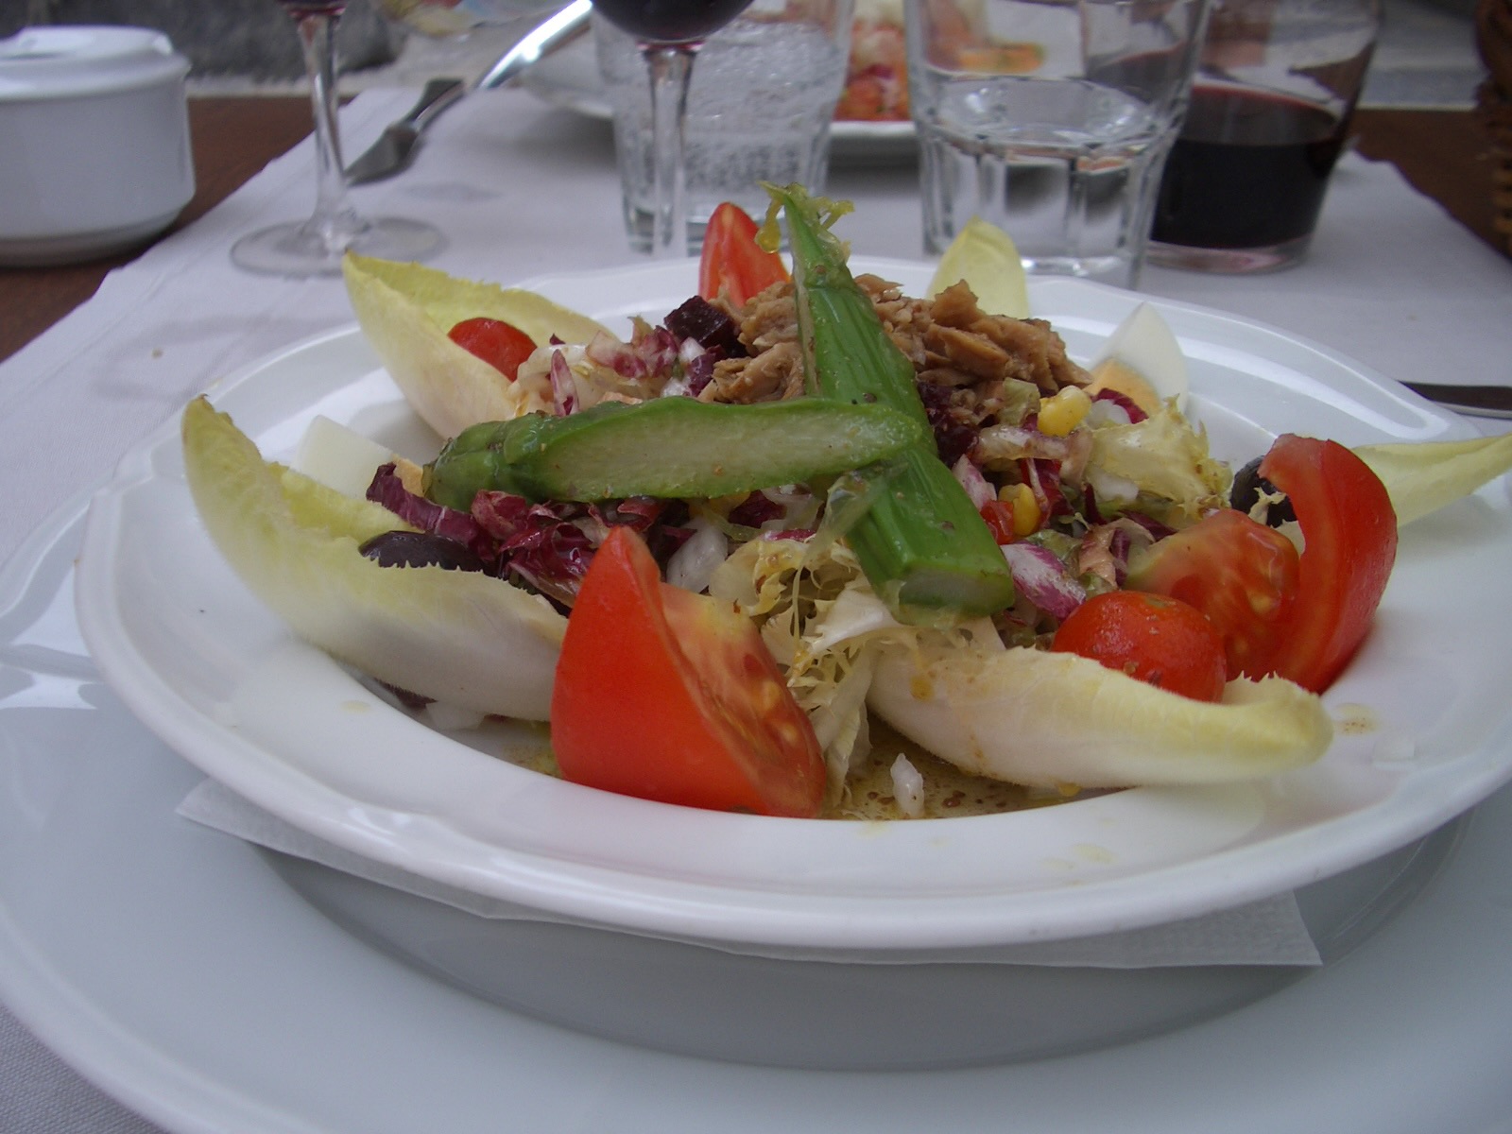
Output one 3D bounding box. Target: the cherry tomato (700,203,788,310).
[{"bbox_3d":[-0.003,-0.052,0.313,0.028,0.042,0.026,-3,28,-5],"label":"cherry tomato"}]

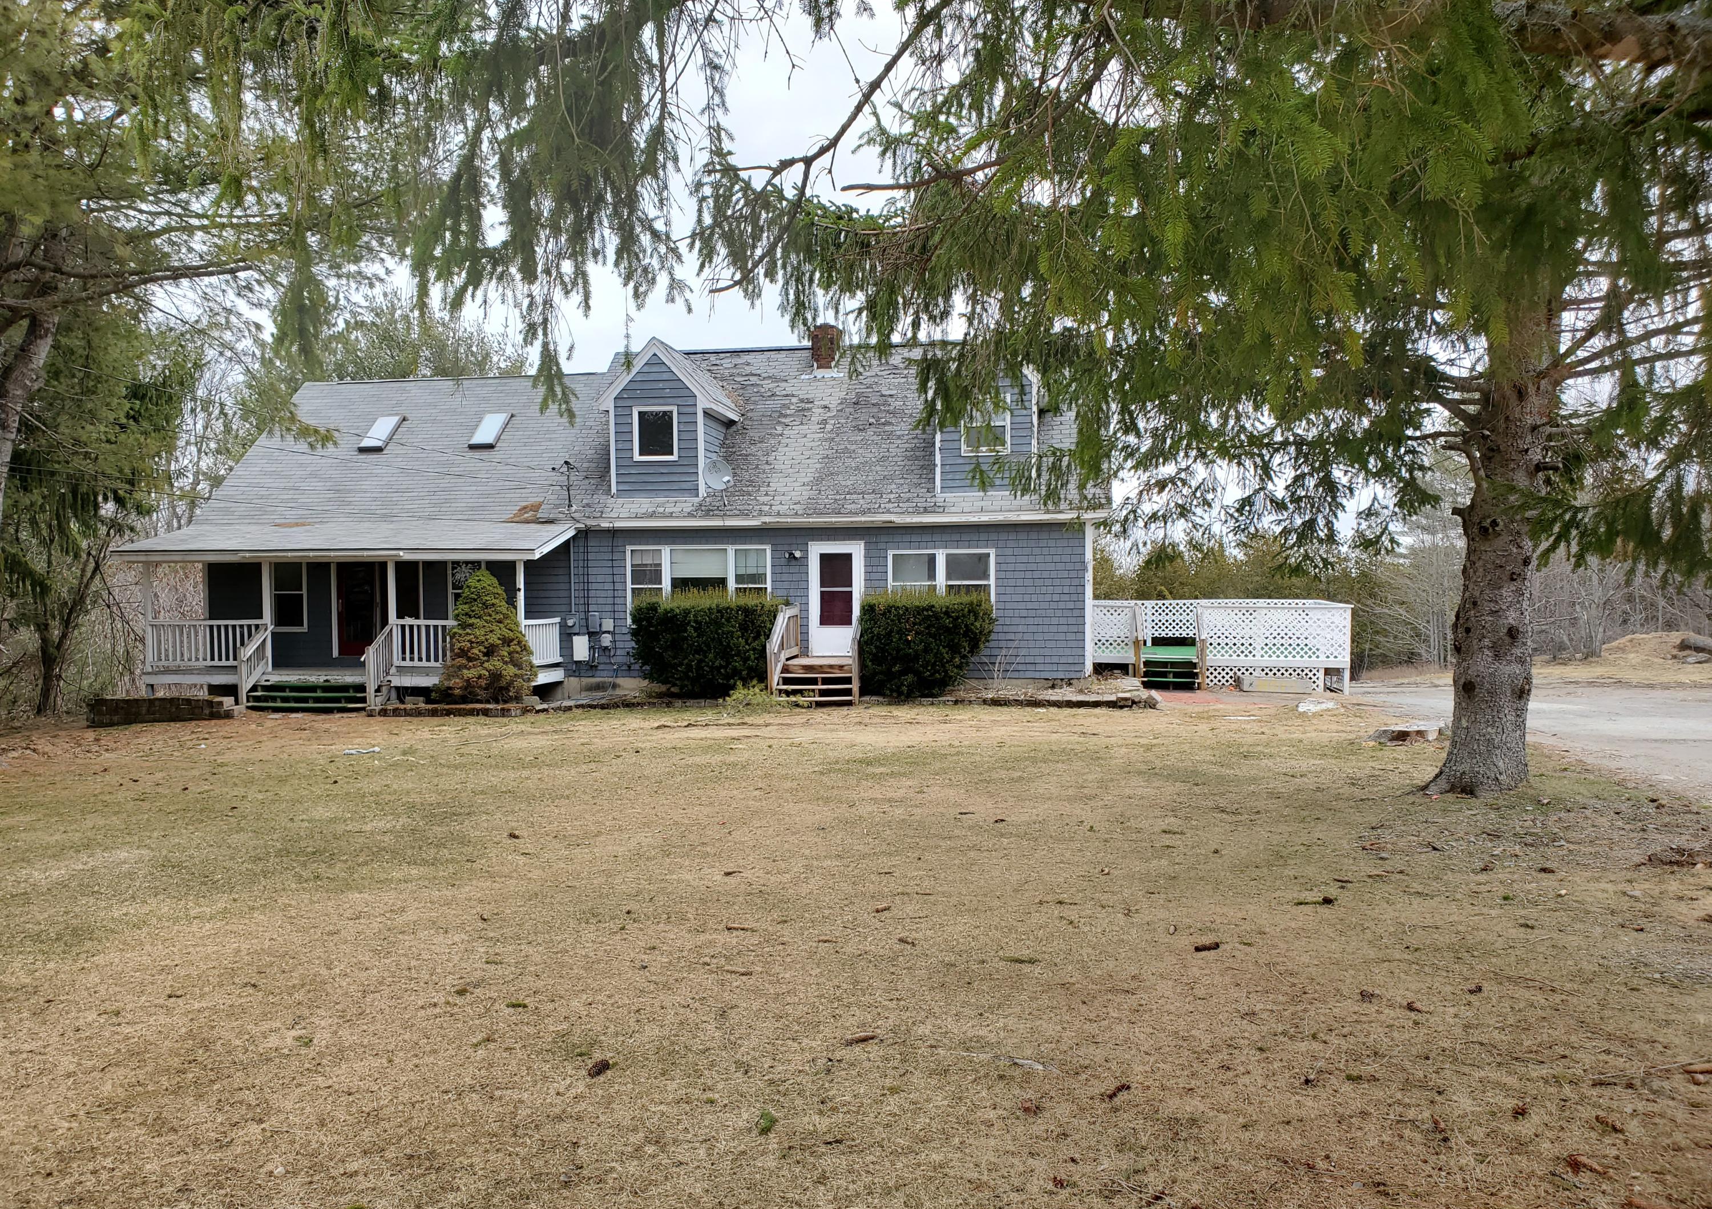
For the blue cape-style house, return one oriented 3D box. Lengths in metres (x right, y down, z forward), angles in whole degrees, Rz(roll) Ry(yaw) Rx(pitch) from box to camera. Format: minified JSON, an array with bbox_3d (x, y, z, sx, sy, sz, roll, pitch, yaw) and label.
[{"bbox_3d":[-3.788,-1.945,26.932,17.730,7.120,11.250,0,2,10],"label":"blue cape-style house"}]

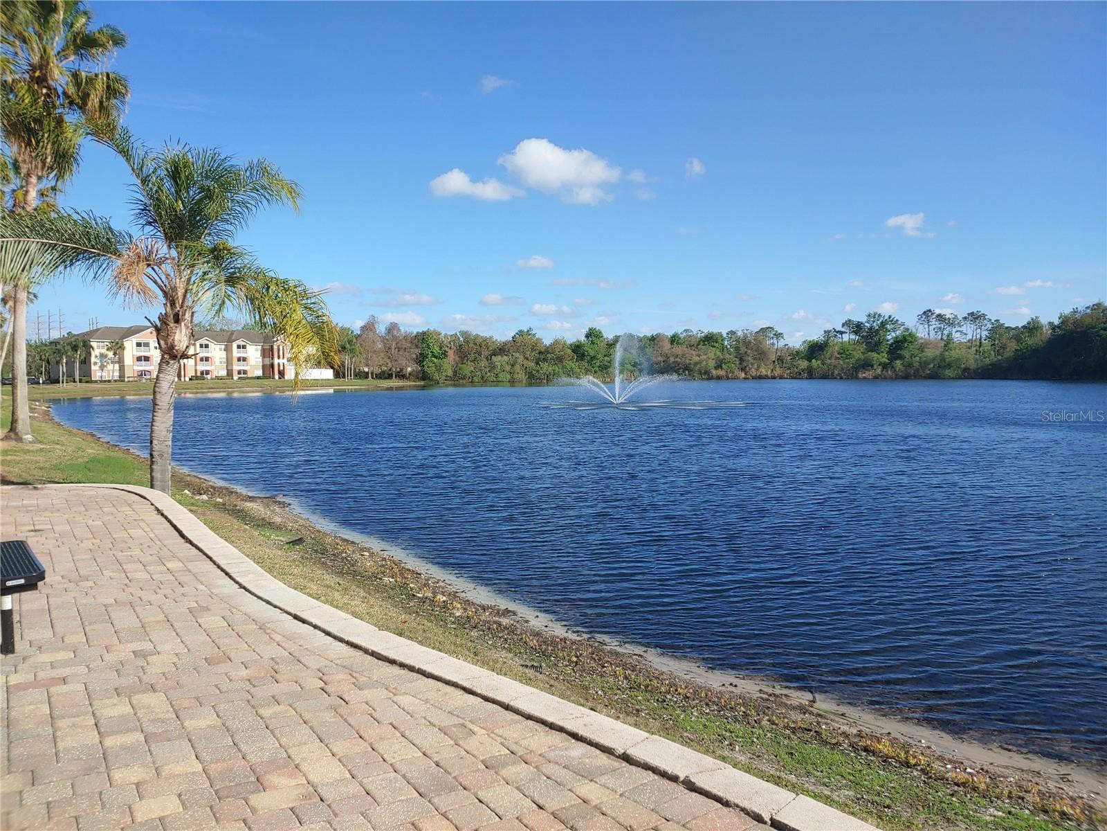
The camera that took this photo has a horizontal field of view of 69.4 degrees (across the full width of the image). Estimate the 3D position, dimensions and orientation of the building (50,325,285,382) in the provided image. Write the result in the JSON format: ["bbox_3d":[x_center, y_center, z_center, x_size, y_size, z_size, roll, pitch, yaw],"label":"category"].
[{"bbox_3d":[-84.881,-14.133,183.291,17.500,11.800,49.000,2,4,32],"label":"building"}]

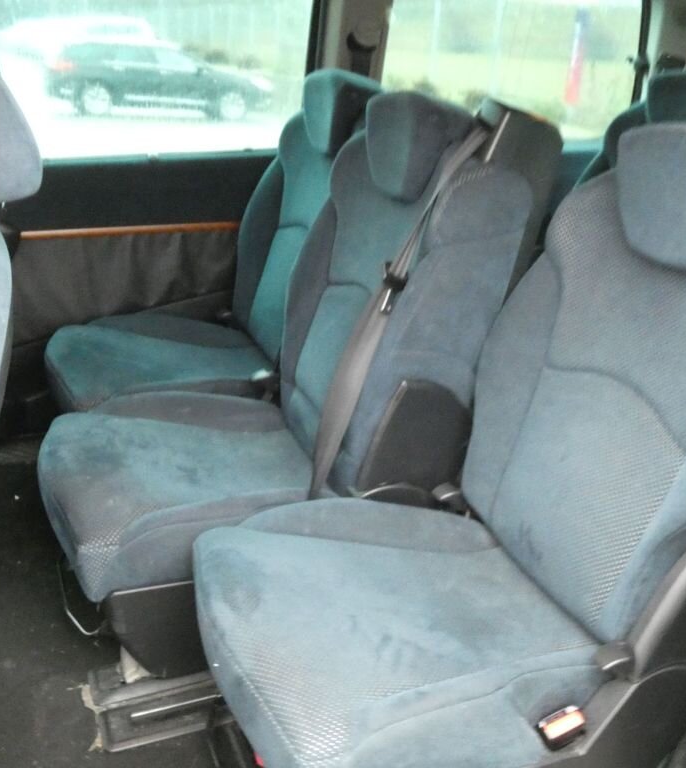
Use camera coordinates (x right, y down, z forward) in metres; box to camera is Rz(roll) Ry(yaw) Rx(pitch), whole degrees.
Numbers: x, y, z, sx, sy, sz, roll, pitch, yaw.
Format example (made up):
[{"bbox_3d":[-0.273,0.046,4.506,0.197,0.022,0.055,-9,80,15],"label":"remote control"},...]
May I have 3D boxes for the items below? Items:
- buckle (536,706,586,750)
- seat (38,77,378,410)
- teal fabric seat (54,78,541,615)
[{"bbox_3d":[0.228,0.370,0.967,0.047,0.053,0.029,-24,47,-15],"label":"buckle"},{"bbox_3d":[-0.281,-0.284,1.947,0.694,0.750,0.495,-7,23,-23],"label":"seat"},{"bbox_3d":[-0.107,-0.106,1.516,0.760,0.750,0.500,-7,23,-23],"label":"teal fabric seat"}]

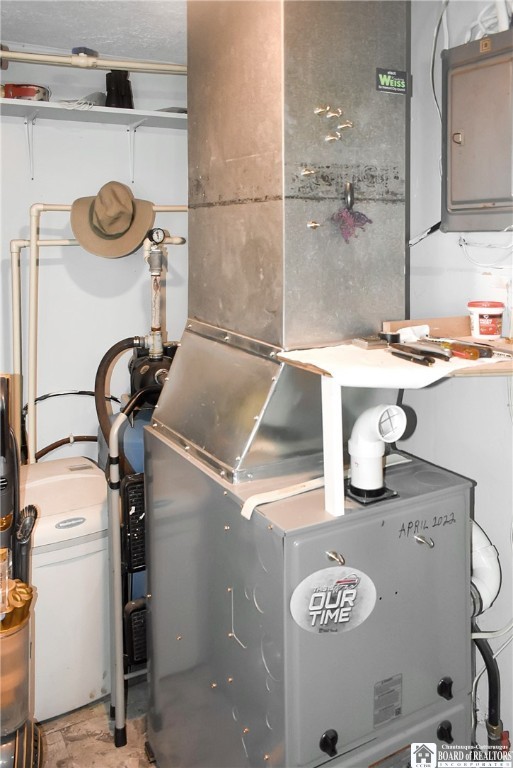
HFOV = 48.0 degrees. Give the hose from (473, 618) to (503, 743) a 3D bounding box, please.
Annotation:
[{"bbox_3d":[0.565,0.725,1.410,0.062,0.290,0.045,-5,11,-28],"label":"hose"}]

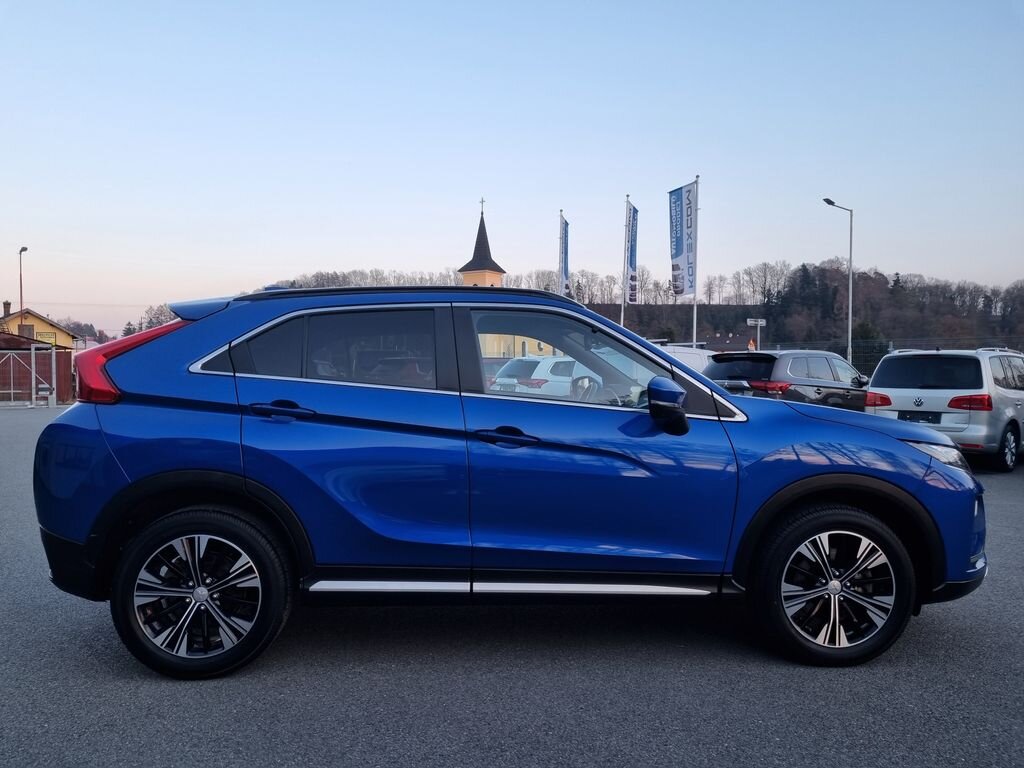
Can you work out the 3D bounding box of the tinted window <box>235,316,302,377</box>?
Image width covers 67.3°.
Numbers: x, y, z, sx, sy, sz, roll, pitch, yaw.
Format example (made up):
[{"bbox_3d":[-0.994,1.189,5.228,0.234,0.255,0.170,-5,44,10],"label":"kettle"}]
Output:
[{"bbox_3d":[-1.028,-0.161,3.273,0.295,0.285,0.035,0,-21,-1],"label":"tinted window"}]

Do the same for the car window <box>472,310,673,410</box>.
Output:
[{"bbox_3d":[0.266,-0.107,3.338,0.865,0.450,0.050,0,-19,-5],"label":"car window"}]

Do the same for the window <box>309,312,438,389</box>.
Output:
[{"bbox_3d":[-0.605,-0.154,3.331,0.560,0.360,0.040,1,-24,-4],"label":"window"}]

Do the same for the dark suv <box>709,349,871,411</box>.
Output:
[{"bbox_3d":[5.487,0.326,14.584,4.680,1.680,1.830,0,1,-42],"label":"dark suv"}]

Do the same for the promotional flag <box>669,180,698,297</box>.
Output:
[{"bbox_3d":[4.906,-4.118,22.170,0.080,3.150,1.260,0,1,-28],"label":"promotional flag"}]

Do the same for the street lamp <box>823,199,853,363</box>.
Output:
[{"bbox_3d":[8.897,-1.941,20.999,1.700,6.180,0.300,0,1,-43],"label":"street lamp"}]

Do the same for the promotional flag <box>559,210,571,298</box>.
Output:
[{"bbox_3d":[1.826,-4.118,26.431,0.080,3.150,1.260,1,0,16],"label":"promotional flag"}]

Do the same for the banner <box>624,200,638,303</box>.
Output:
[{"bbox_3d":[3.823,-4.067,24.291,0.080,3.150,1.260,1,0,25],"label":"banner"}]

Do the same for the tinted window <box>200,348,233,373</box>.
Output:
[{"bbox_3d":[-1.244,-0.100,3.252,0.137,0.112,0.030,0,-20,1],"label":"tinted window"}]

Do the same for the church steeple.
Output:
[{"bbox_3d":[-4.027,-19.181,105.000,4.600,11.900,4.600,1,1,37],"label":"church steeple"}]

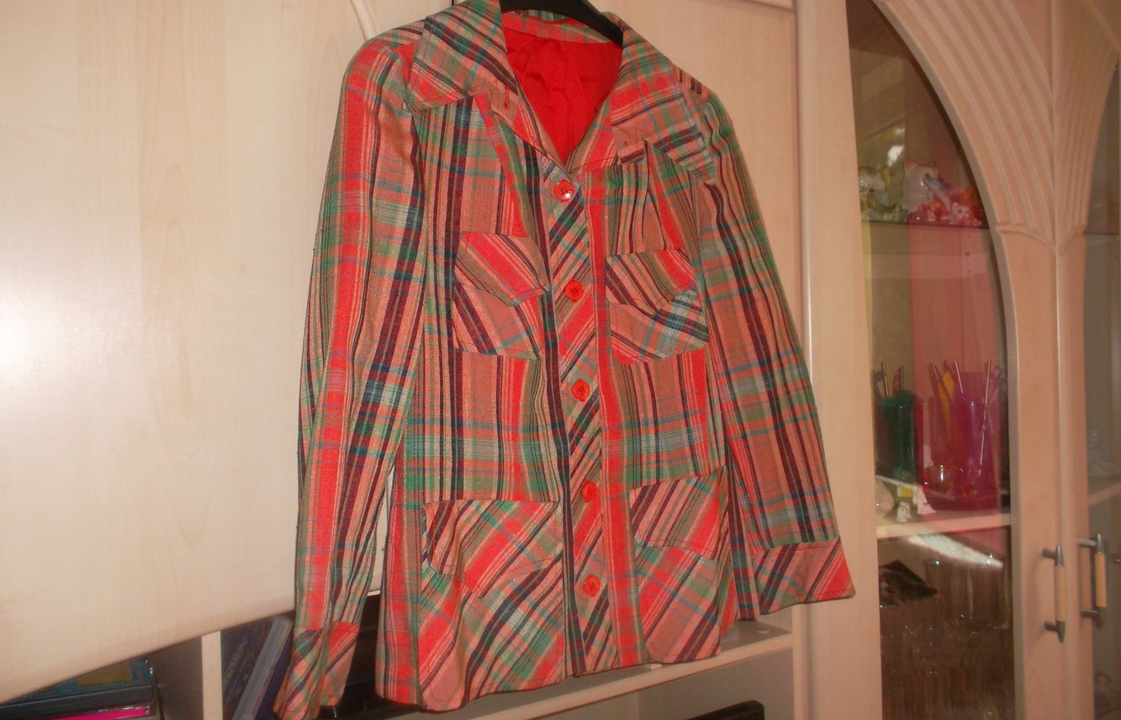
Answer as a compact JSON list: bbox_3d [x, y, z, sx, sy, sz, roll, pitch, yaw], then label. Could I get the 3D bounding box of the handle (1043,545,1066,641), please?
[{"bbox_3d":[0.649,0.307,1.190,0.013,0.128,0.032,-2,1,-18],"label":"handle"}]

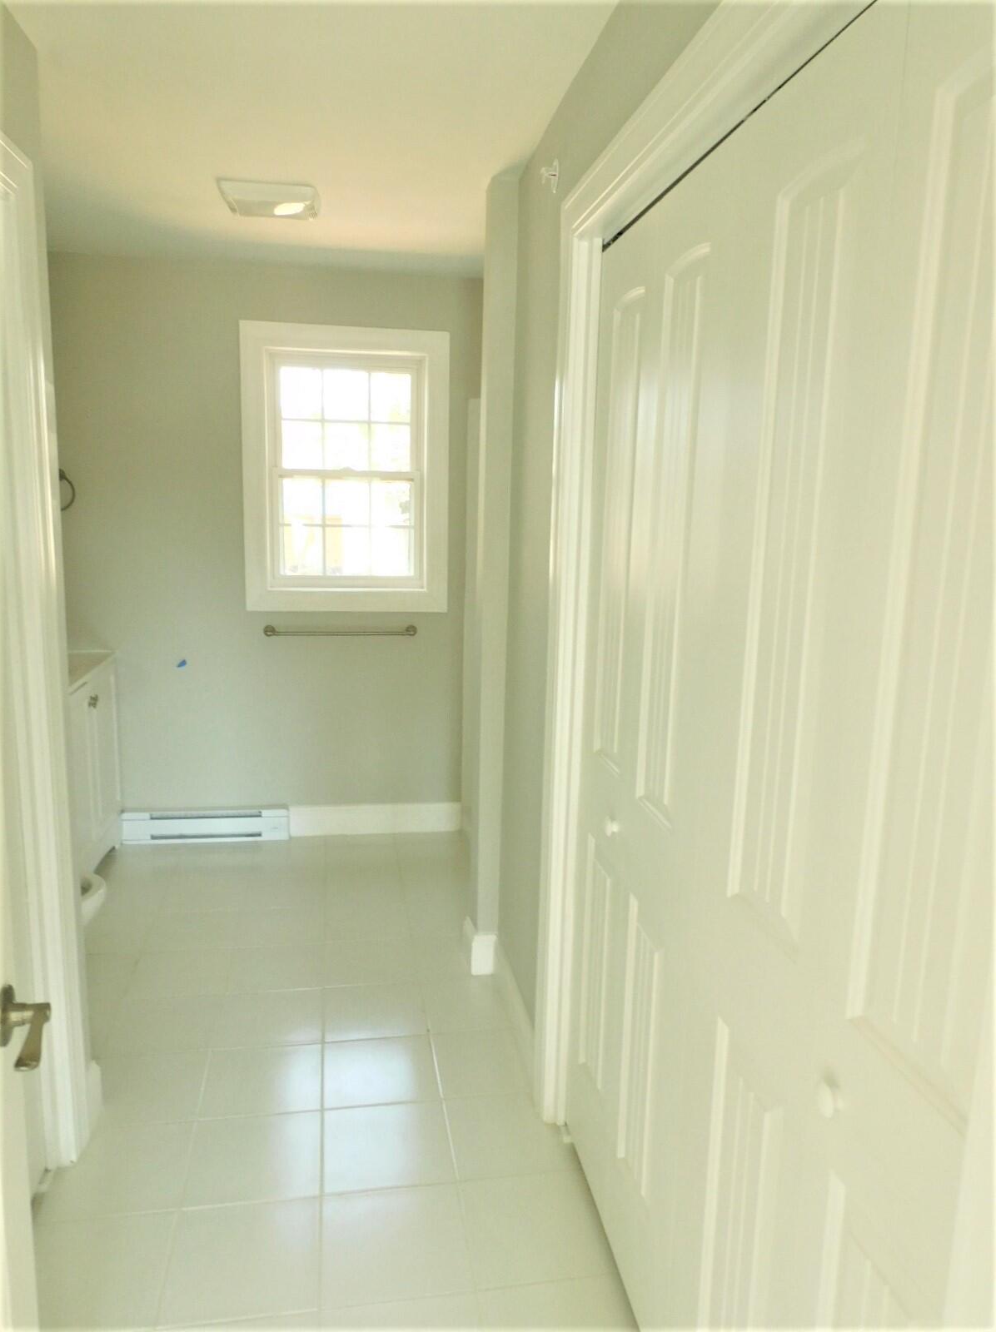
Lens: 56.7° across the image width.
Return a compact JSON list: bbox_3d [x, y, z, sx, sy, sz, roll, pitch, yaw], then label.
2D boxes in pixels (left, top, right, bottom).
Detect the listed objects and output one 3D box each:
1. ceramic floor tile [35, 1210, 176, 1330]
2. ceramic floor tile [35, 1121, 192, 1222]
[{"bbox_3d":[-0.799,1.185,1.791,0.292,0.010,0.292,0,10,-10],"label":"ceramic floor tile"},{"bbox_3d":[-0.851,1.136,2.080,0.292,0.010,0.292,0,10,-10],"label":"ceramic floor tile"}]

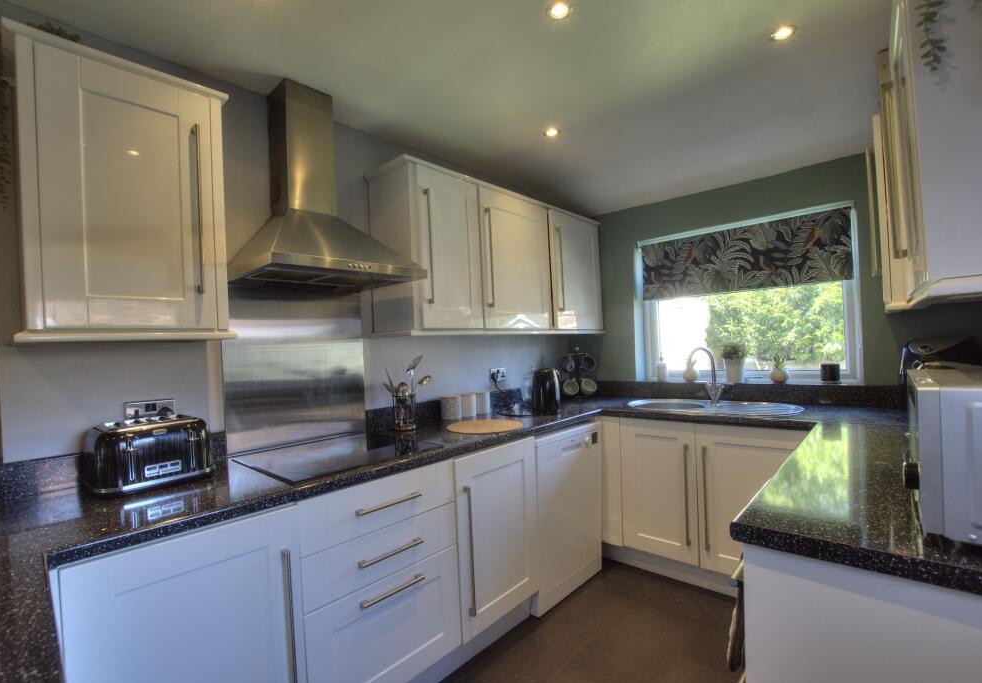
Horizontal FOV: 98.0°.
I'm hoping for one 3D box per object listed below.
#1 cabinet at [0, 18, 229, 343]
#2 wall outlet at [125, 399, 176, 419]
[{"bbox_3d":[-1.118,-0.384,1.315,0.374,0.773,0.475,-3,-1,44],"label":"cabinet"},{"bbox_3d":[-1.178,0.251,1.476,0.012,0.086,0.143,-3,-1,44],"label":"wall outlet"}]

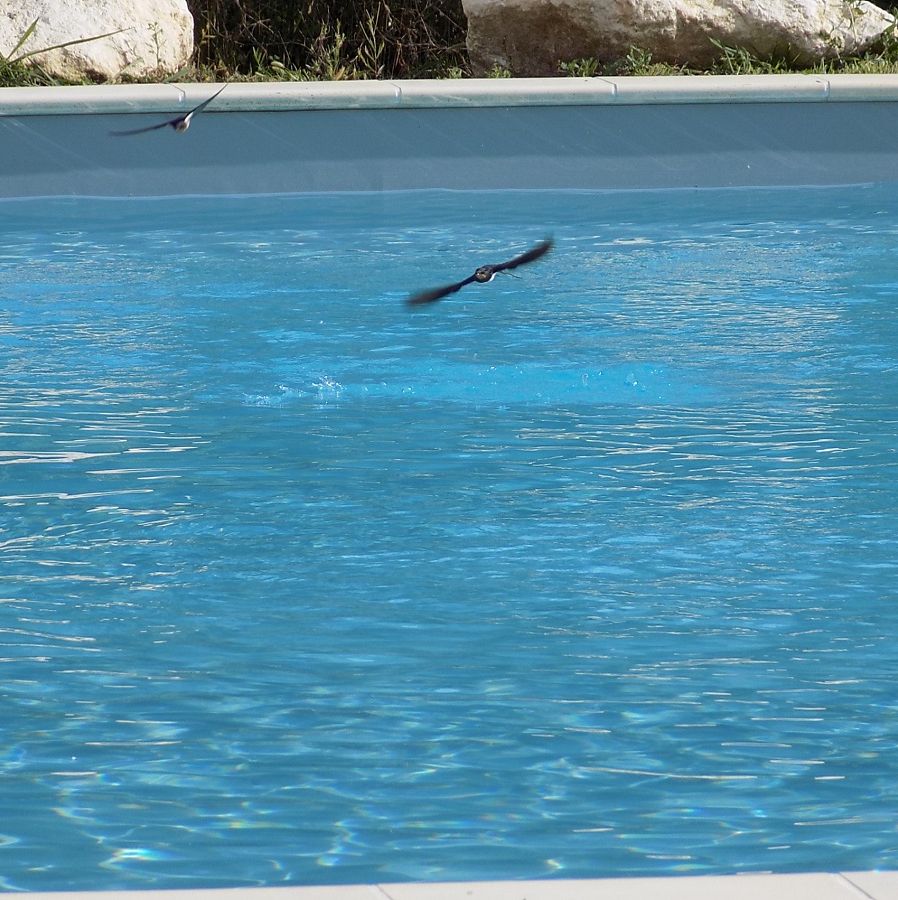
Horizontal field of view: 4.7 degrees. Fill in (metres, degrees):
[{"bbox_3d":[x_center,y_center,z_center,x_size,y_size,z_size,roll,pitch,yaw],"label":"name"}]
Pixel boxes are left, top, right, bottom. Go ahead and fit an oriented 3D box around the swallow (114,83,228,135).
[{"bbox_3d":[-0.607,-0.730,24.200,0.290,0.065,0.160,-23,0,14],"label":"swallow"}]

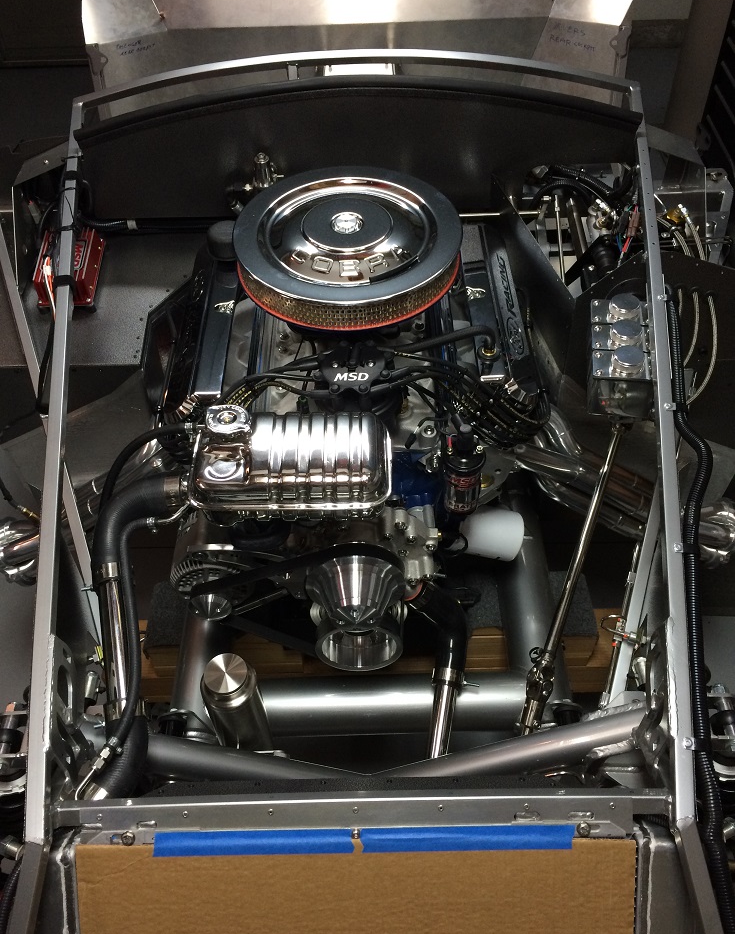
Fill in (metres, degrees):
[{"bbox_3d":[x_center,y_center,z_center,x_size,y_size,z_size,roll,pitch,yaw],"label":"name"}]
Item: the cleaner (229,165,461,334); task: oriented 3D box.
[{"bbox_3d":[-0.029,-0.356,1.291,0.357,0.080,0.357,0,52,0],"label":"cleaner"}]

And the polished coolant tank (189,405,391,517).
[{"bbox_3d":[-0.108,-0.004,1.175,0.279,0.130,0.150,0,52,0],"label":"polished coolant tank"}]

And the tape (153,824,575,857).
[{"bbox_3d":[-0.004,0.404,0.885,0.454,0.004,0.025,-1,87,0],"label":"tape"}]

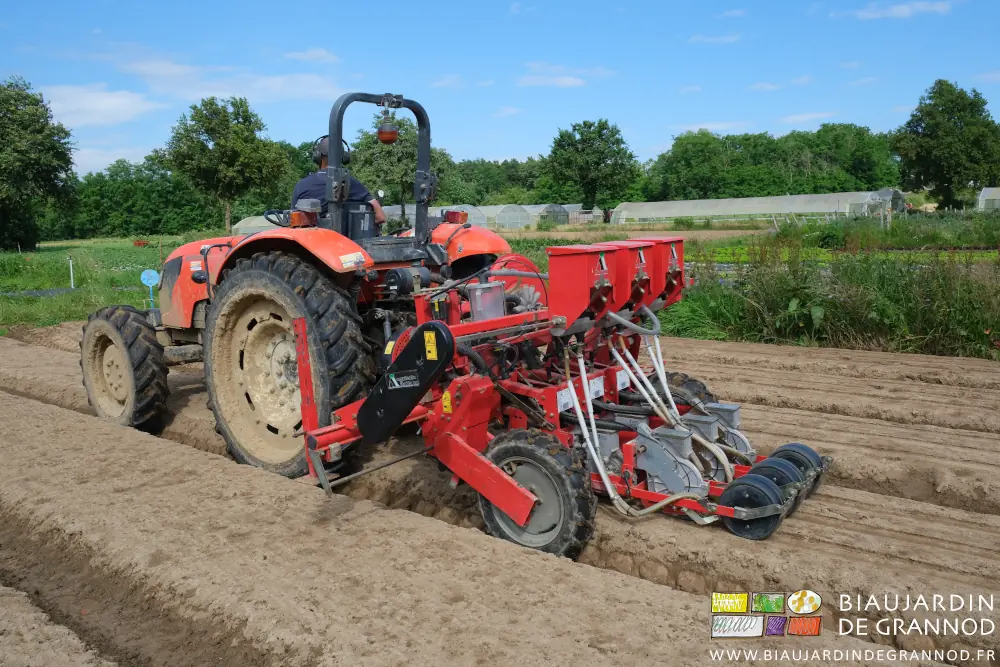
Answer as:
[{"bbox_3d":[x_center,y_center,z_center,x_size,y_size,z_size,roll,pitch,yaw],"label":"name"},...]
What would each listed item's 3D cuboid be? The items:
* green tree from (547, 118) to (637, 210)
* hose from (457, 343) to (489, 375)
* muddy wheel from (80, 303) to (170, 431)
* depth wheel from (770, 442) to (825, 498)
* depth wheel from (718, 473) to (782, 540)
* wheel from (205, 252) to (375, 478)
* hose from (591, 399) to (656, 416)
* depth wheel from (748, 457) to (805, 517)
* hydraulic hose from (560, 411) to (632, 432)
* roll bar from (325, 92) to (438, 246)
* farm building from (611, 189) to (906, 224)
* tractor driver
[{"bbox_3d":[12.948,-22.957,105.000,12.878,14.278,12.621,-1,8,0],"label":"green tree"},{"bbox_3d":[-0.139,0.127,3.800,0.170,0.160,0.090,5,10,37],"label":"hose"},{"bbox_3d":[-2.945,0.286,5.870,1.020,1.020,0.250,8,13,37],"label":"muddy wheel"},{"bbox_3d":[1.558,0.729,3.974,0.285,0.285,0.120,5,10,37],"label":"depth wheel"},{"bbox_3d":[1.115,0.769,3.315,0.275,0.275,0.105,8,13,38],"label":"depth wheel"},{"bbox_3d":[-1.359,0.249,4.660,1.490,1.490,0.290,5,10,37],"label":"wheel"},{"bbox_3d":[0.667,0.400,4.014,0.440,0.085,0.060,8,13,38],"label":"hose"},{"bbox_3d":[1.334,0.743,3.620,0.285,0.285,0.100,5,11,37],"label":"depth wheel"},{"bbox_3d":[0.495,0.453,3.760,0.480,0.075,0.060,8,13,38],"label":"hydraulic hose"},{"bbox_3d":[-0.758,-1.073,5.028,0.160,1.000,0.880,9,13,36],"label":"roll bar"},{"bbox_3d":[32.466,-16.527,98.000,36.000,3.300,9.000,7,12,32],"label":"farm building"},{"bbox_3d":[-1.283,-0.770,5.481,0.600,1.280,0.780,-8,10,-38],"label":"tractor driver"}]

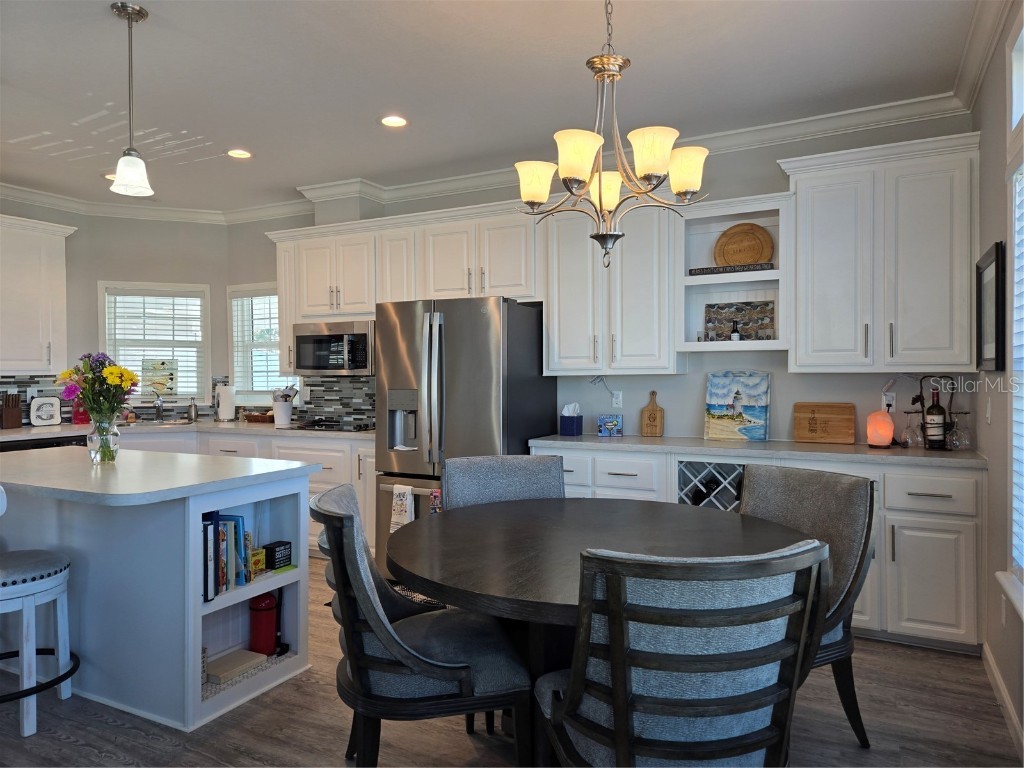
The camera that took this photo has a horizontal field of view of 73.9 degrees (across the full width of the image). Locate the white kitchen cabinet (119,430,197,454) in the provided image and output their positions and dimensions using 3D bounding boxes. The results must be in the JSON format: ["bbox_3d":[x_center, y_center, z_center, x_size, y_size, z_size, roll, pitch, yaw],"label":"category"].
[{"bbox_3d":[-2.844,0.816,5.643,0.606,0.883,0.606,-1,1,-16],"label":"white kitchen cabinet"}]

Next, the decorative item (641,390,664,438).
[{"bbox_3d":[0.889,0.193,4.306,0.146,0.290,0.025,0,-5,28],"label":"decorative item"}]

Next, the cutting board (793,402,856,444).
[{"bbox_3d":[1.764,0.221,3.840,0.317,0.231,0.025,0,-7,28],"label":"cutting board"}]

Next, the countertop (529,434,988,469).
[{"bbox_3d":[1.252,0.359,3.837,2.303,0.040,0.585,0,0,28],"label":"countertop"}]

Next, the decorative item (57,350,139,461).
[{"bbox_3d":[-2.002,0.117,3.298,0.384,0.535,0.364,-1,1,-30],"label":"decorative item"}]

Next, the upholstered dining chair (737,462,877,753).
[{"bbox_3d":[0.883,0.819,2.562,0.667,0.949,0.586,-1,1,-26],"label":"upholstered dining chair"}]

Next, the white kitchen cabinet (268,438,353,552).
[{"bbox_3d":[-1.305,0.815,5.145,0.790,0.860,0.625,0,0,28],"label":"white kitchen cabinet"}]

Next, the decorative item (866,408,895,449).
[{"bbox_3d":[1.942,0.242,3.584,0.118,0.195,0.110,0,0,28],"label":"decorative item"}]

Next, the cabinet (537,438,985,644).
[{"bbox_3d":[1.258,0.802,3.842,2.290,0.902,0.575,0,0,28],"label":"cabinet"}]

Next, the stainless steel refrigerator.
[{"bbox_3d":[-0.287,0.374,4.391,0.918,1.778,0.788,0,1,29],"label":"stainless steel refrigerator"}]

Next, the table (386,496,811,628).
[{"bbox_3d":[0.292,0.884,2.255,1.400,0.760,1.400,0,0,28],"label":"table"}]

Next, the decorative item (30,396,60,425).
[{"bbox_3d":[-3.616,0.216,5.288,0.040,0.222,0.217,0,2,37],"label":"decorative item"}]

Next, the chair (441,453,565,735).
[{"bbox_3d":[0.022,0.804,2.930,0.590,0.920,0.670,0,0,-17],"label":"chair"}]

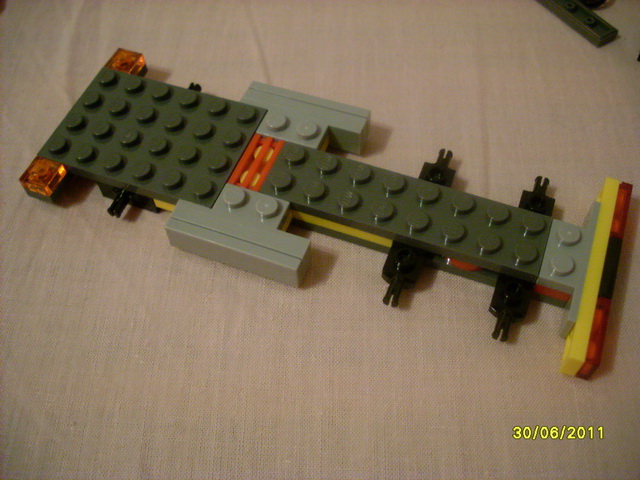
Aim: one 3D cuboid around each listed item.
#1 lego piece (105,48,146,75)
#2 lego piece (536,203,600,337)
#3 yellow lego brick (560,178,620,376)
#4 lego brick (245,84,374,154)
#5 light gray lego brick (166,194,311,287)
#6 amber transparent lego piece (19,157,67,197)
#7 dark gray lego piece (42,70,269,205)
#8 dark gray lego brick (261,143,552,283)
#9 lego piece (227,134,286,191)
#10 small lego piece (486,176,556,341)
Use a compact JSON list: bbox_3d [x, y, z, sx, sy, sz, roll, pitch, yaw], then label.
[{"bbox_3d":[-0.052,-0.047,0.189,0.008,0.003,0.008,17,60,14],"label":"lego piece"},{"bbox_3d":[0.053,0.005,0.152,0.009,0.010,0.032,17,60,14],"label":"lego piece"},{"bbox_3d":[0.058,0.007,0.151,0.003,0.008,0.048,17,60,14],"label":"yellow lego brick"},{"bbox_3d":[-0.005,-0.028,0.176,0.032,0.010,0.016,17,60,14],"label":"lego brick"},{"bbox_3d":[-0.017,-0.003,0.160,0.032,0.010,0.016,17,60,14],"label":"light gray lego brick"},{"bbox_3d":[-0.067,-0.015,0.169,0.008,0.003,0.008,17,60,14],"label":"amber transparent lego piece"},{"bbox_3d":[-0.041,-0.026,0.174,0.048,0.005,0.032,17,60,14],"label":"dark gray lego piece"},{"bbox_3d":[0.019,-0.008,0.159,0.064,0.005,0.016,17,60,14],"label":"dark gray lego brick"},{"bbox_3d":[-0.015,-0.018,0.168,0.008,0.003,0.016,17,60,14],"label":"lego piece"},{"bbox_3d":[0.045,0.002,0.155,0.008,0.006,0.045,17,60,14],"label":"small lego piece"}]

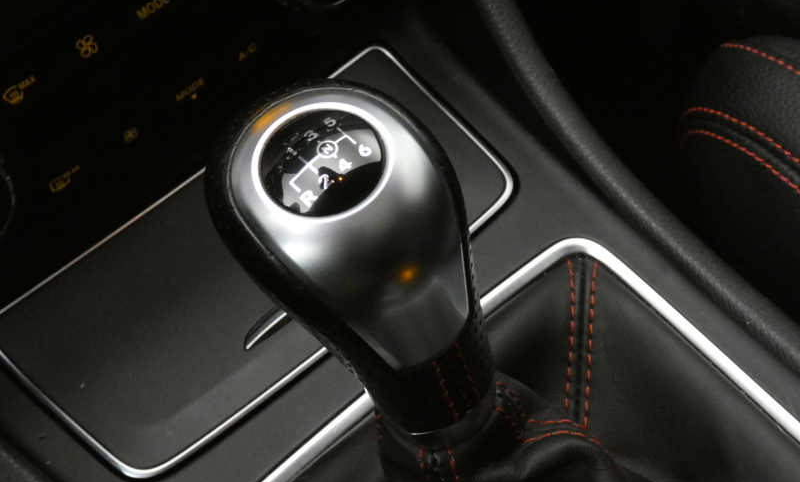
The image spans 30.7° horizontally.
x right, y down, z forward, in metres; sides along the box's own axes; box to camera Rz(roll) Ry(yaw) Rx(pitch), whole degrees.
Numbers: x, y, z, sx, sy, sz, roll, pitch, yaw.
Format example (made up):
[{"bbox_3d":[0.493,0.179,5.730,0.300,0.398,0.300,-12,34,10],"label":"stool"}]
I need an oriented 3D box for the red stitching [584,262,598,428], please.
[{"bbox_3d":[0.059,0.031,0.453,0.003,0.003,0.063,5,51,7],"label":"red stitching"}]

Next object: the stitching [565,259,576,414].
[{"bbox_3d":[0.053,0.029,0.456,0.003,0.003,0.059,1,52,6],"label":"stitching"}]

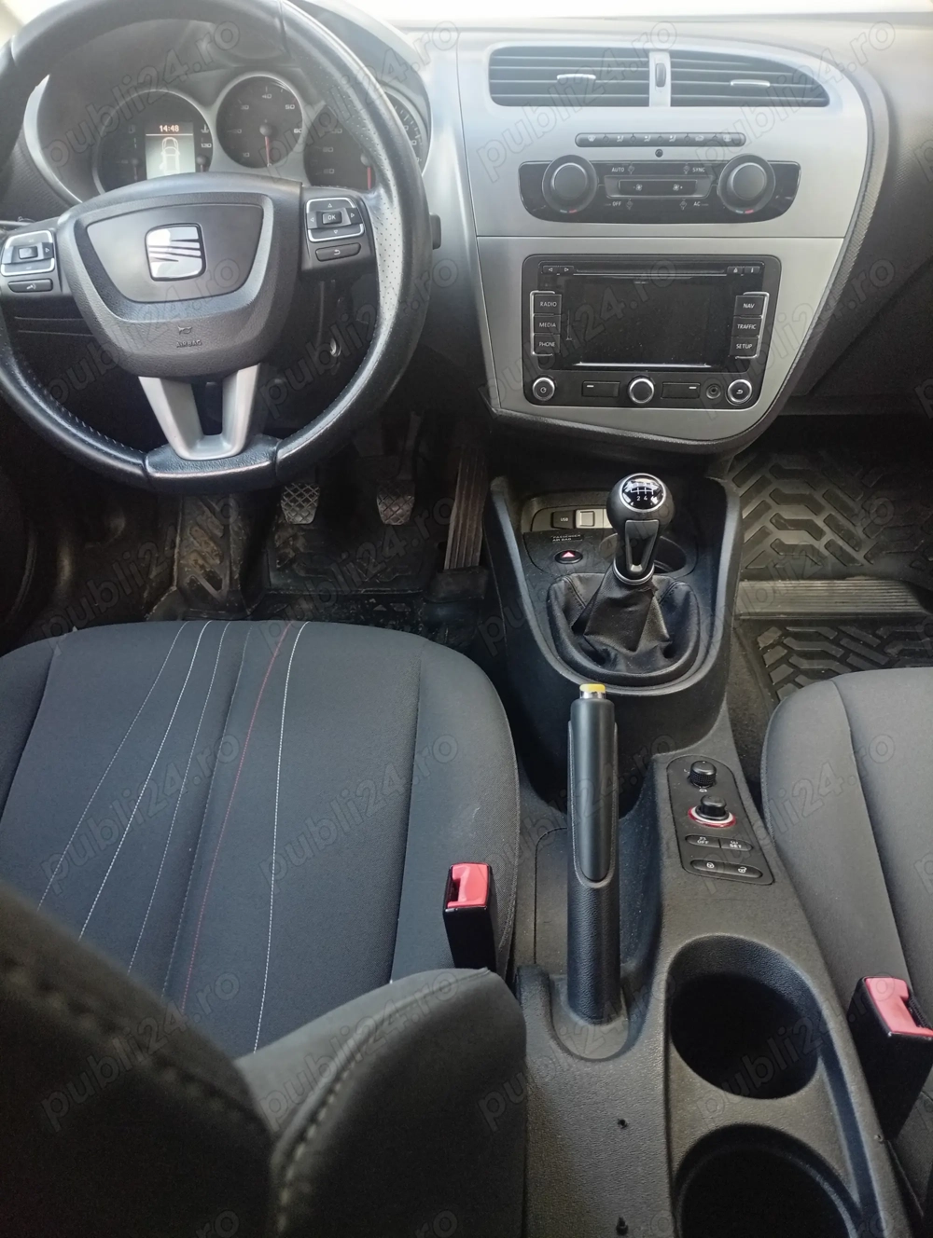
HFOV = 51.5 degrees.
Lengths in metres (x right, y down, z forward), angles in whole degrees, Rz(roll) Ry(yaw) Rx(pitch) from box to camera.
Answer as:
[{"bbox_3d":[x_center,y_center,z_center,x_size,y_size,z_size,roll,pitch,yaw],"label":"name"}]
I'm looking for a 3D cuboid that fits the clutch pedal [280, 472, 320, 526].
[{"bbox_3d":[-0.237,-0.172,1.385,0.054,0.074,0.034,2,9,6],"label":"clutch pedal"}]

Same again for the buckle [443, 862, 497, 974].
[{"bbox_3d":[0.007,0.232,0.692,0.030,0.095,0.051,-5,22,5],"label":"buckle"}]

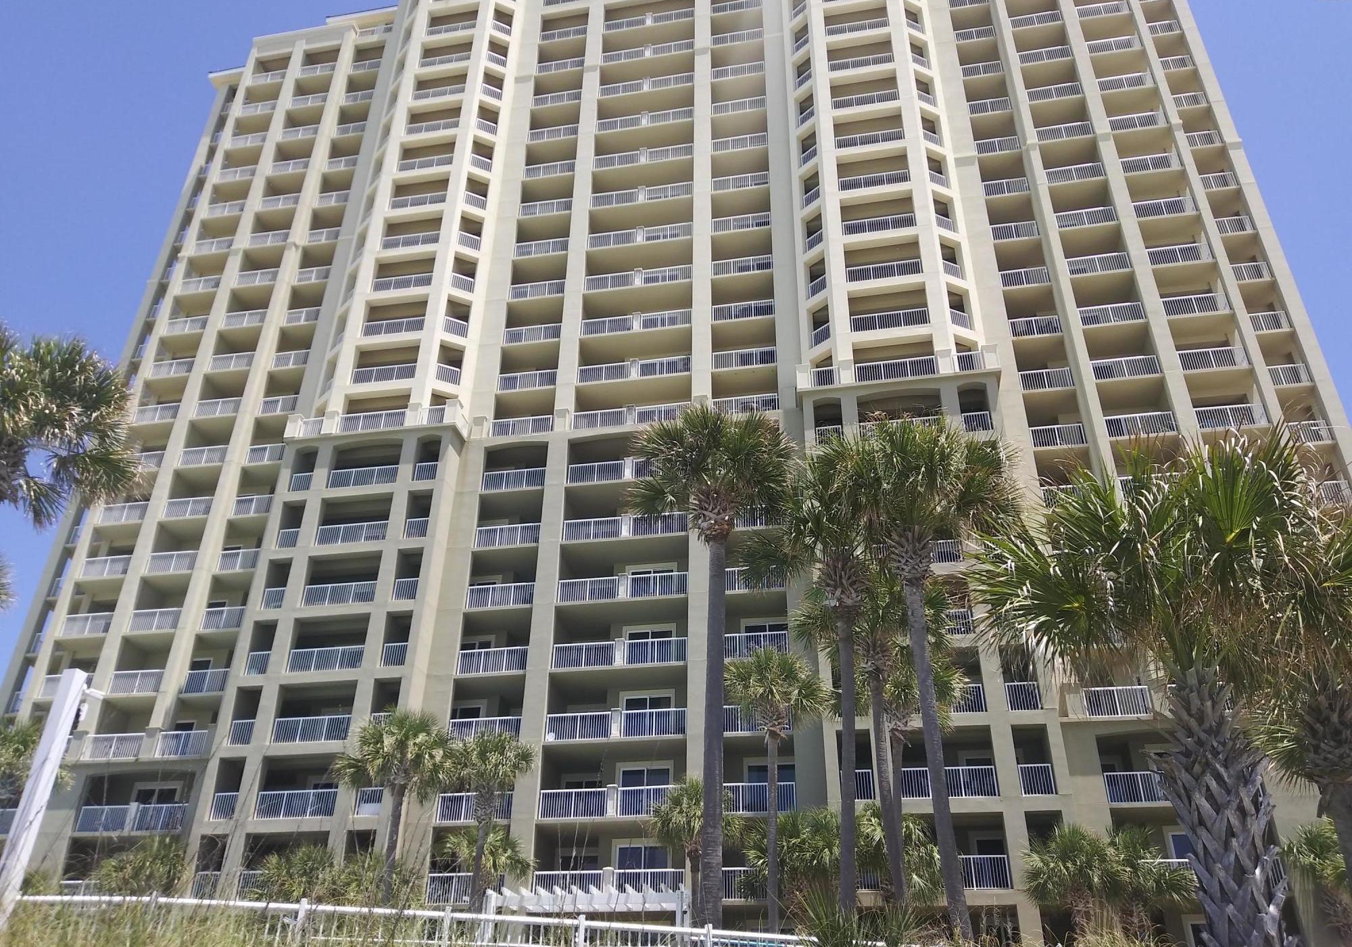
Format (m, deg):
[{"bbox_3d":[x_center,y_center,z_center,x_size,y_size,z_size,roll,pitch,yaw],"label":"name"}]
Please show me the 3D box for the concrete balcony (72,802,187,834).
[{"bbox_3d":[-23.364,15.137,44.222,5.074,1.100,1.200,-5,-31,10],"label":"concrete balcony"}]

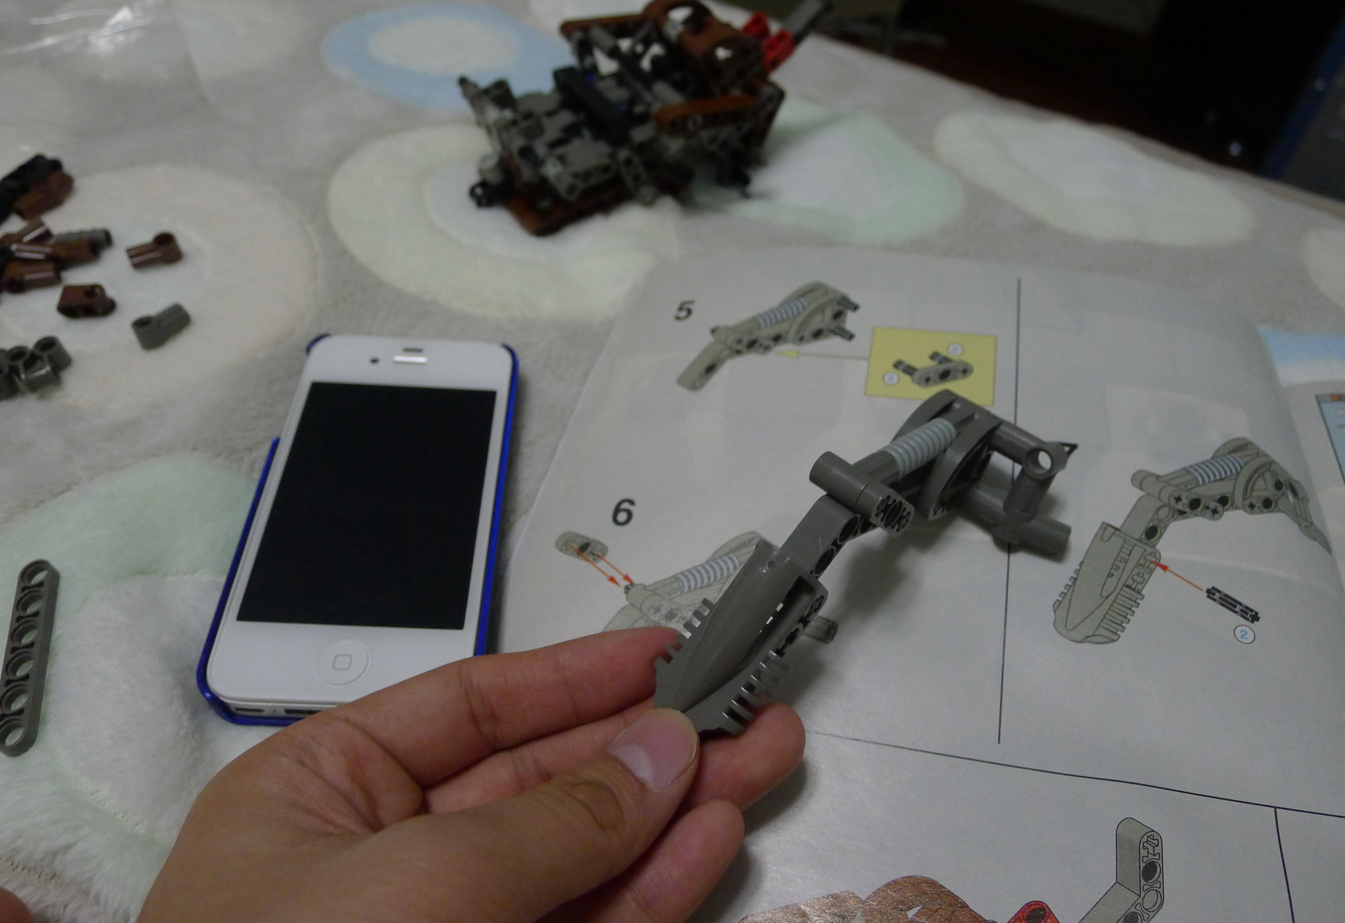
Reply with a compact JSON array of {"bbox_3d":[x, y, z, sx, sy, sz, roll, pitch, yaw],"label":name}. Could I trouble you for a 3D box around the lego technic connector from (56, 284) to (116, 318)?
[{"bbox_3d":[-0.182,-0.049,0.287,0.016,0.008,0.009,-3,49,-8],"label":"lego technic connector"}]

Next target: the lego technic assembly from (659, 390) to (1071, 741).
[{"bbox_3d":[0.042,0.025,0.195,0.103,0.034,0.042,-37,53,-16],"label":"lego technic assembly"}]

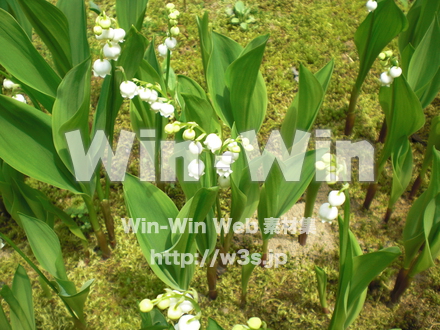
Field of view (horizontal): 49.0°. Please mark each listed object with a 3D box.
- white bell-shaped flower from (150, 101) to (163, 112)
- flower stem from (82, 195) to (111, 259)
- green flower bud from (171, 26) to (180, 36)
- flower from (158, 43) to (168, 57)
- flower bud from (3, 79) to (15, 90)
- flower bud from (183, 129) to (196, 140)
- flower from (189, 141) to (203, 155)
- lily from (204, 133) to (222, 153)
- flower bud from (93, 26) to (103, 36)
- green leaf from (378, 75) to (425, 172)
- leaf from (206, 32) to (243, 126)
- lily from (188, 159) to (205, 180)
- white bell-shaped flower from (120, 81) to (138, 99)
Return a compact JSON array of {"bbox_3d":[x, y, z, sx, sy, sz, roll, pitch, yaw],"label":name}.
[{"bbox_3d":[-0.041,-0.038,0.315,0.009,0.009,0.009,0,40,0],"label":"white bell-shaped flower"},{"bbox_3d":[-0.101,0.051,0.400,0.013,0.080,0.012,0,40,0],"label":"flower stem"},{"bbox_3d":[-0.029,-0.088,0.318,0.006,0.006,0.006,-3,38,-4],"label":"green flower bud"},{"bbox_3d":[-0.038,-0.077,0.322,0.007,0.008,0.007,-4,38,-6],"label":"flower"},{"bbox_3d":[-0.131,-0.050,0.300,0.008,0.007,0.007,-17,41,-20],"label":"flower bud"},{"bbox_3d":[-0.018,-0.018,0.292,0.008,0.007,0.008,0,38,0],"label":"flower bud"},{"bbox_3d":[-0.015,-0.011,0.295,0.008,0.008,0.008,0,38,0],"label":"flower"},{"bbox_3d":[-0.004,-0.014,0.300,0.011,0.011,0.011,7,39,-5],"label":"lily"},{"bbox_3d":[-0.078,-0.086,0.310,0.006,0.006,0.006,0,40,0],"label":"flower bud"},{"bbox_3d":[0.121,-0.029,0.322,0.027,0.074,0.015,14,37,19],"label":"green leaf"},{"bbox_3d":[0.004,-0.070,0.395,0.036,0.095,0.020,-8,40,-1],"label":"leaf"},{"bbox_3d":[-0.014,0.003,0.300,0.010,0.011,0.010,0,38,0],"label":"lily"},{"bbox_3d":[-0.046,-0.038,0.245,0.009,0.009,0.009,-7,36,0],"label":"white bell-shaped flower"}]

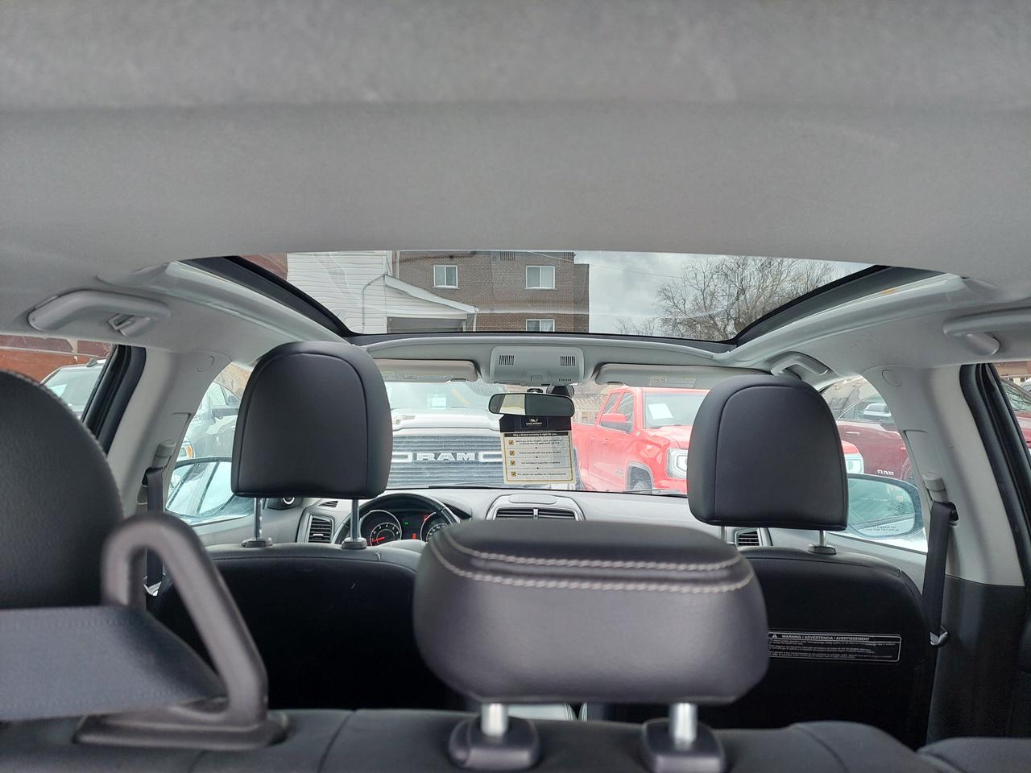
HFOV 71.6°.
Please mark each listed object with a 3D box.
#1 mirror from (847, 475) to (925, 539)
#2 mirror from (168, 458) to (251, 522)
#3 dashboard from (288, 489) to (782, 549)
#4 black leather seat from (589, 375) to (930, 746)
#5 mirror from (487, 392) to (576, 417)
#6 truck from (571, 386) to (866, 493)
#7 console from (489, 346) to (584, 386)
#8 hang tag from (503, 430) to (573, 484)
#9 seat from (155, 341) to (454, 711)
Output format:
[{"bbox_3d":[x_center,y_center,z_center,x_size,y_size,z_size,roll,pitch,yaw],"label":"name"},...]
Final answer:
[{"bbox_3d":[0.929,0.317,1.880,0.250,0.170,0.130,1,-3,10],"label":"mirror"},{"bbox_3d":[-0.834,0.270,1.880,0.250,0.170,0.130,2,-3,-10],"label":"mirror"},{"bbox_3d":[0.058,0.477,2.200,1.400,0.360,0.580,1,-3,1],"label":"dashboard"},{"bbox_3d":[0.410,0.495,1.420,0.510,1.000,0.750,1,-3,1],"label":"black leather seat"},{"bbox_3d":[0.042,0.047,1.860,0.235,0.062,0.045,3,-4,13],"label":"mirror"},{"bbox_3d":[2.100,0.960,9.100,2.030,1.880,5.840,1,-3,-4],"label":"truck"},{"bbox_3d":[0.050,-0.050,1.740,0.235,0.090,0.210,1,-3,1],"label":"console"},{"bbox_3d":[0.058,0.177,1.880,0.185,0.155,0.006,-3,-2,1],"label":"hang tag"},{"bbox_3d":[-0.325,0.465,1.420,0.510,1.030,0.750,1,-3,1],"label":"seat"}]

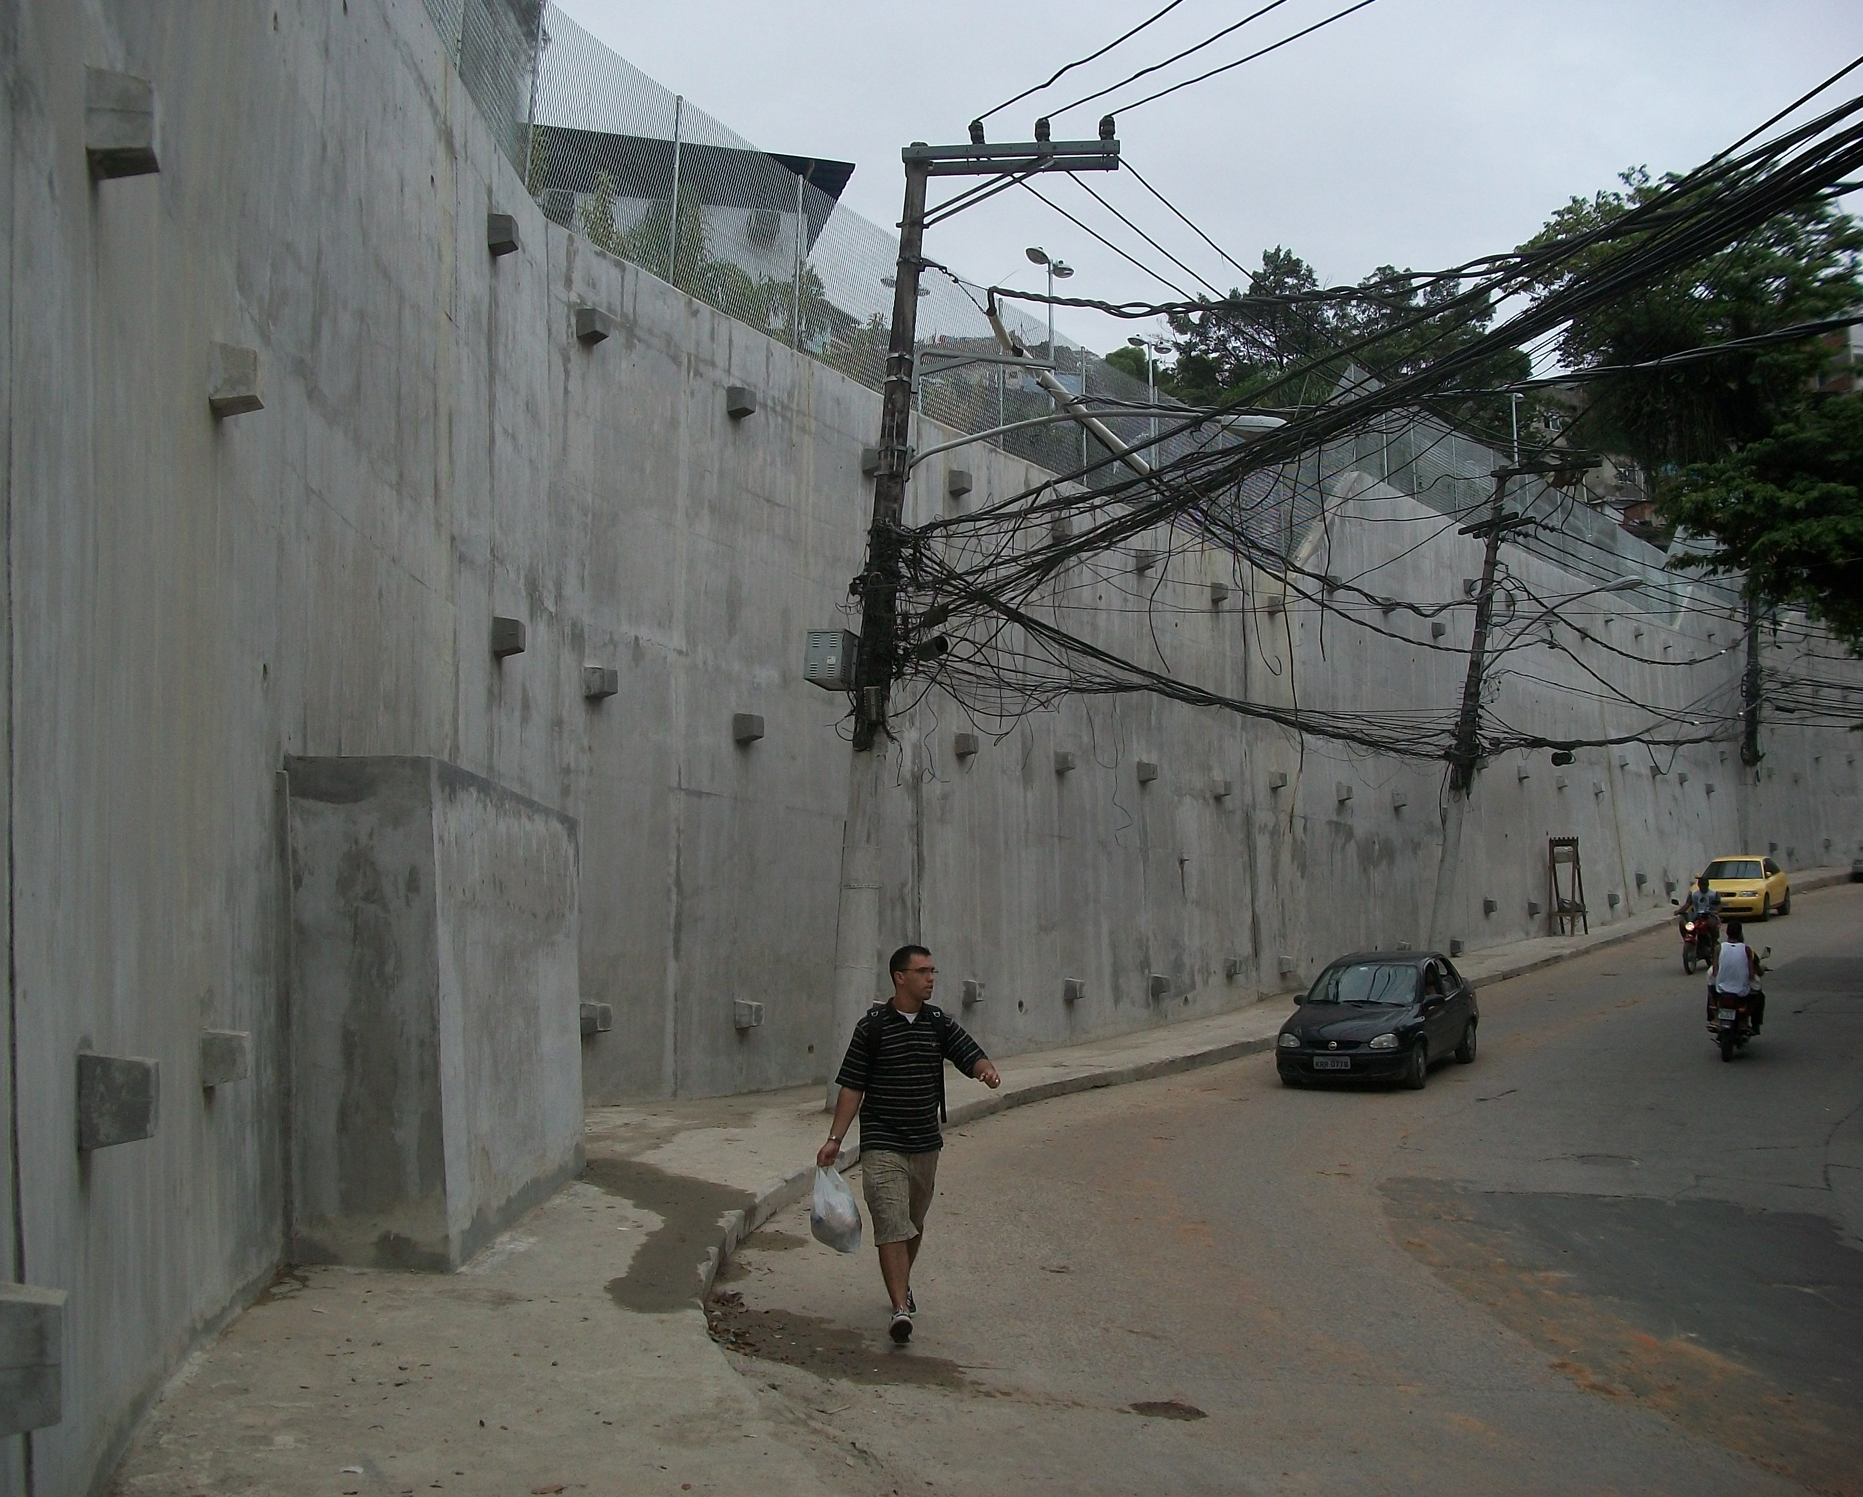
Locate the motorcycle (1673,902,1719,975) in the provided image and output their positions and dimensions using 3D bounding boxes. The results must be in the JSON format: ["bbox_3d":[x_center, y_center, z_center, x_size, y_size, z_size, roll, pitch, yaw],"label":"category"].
[{"bbox_3d":[13.209,3.265,31.800,0.750,1.150,1.950,-2,-3,35],"label":"motorcycle"}]

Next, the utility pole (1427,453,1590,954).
[{"bbox_3d":[10.811,-0.936,35.020,2.400,9.814,0.500,6,-10,22],"label":"utility pole"}]

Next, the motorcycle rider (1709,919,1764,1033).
[{"bbox_3d":[9.690,2.739,22.200,0.660,1.350,0.850,-5,-8,33],"label":"motorcycle rider"}]

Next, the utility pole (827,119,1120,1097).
[{"bbox_3d":[0.447,-1.489,17.316,2.300,9.729,0.500,2,-12,10],"label":"utility pole"}]

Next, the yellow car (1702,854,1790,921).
[{"bbox_3d":[19.373,3.309,44.000,1.740,1.420,4.150,-1,-2,34],"label":"yellow car"}]

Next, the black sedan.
[{"bbox_3d":[5.275,3.112,21.600,1.630,1.410,4.100,-2,-2,29],"label":"black sedan"}]

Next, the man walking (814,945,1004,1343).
[{"bbox_3d":[-0.109,1.785,8.300,0.780,1.740,0.600,1,-13,-5],"label":"man walking"}]

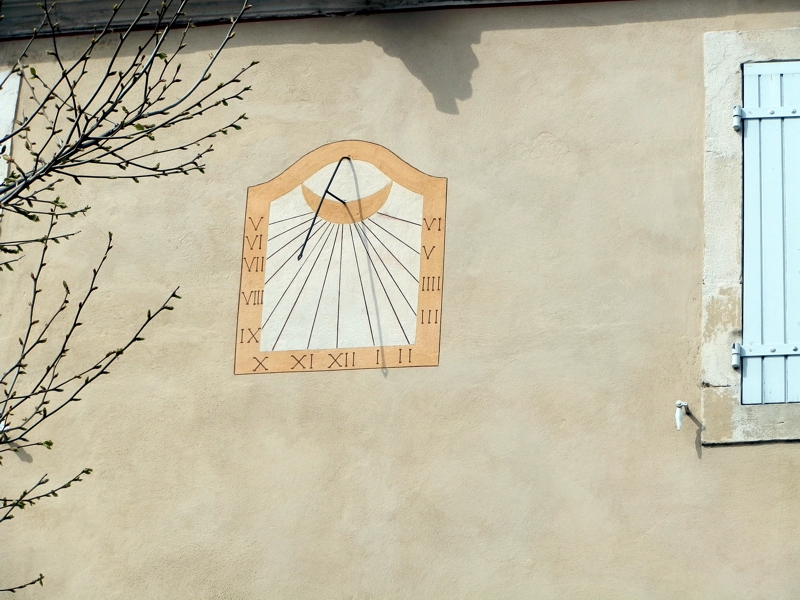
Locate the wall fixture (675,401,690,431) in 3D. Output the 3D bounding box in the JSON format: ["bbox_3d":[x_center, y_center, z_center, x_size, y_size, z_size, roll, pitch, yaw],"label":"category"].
[{"bbox_3d":[1.013,0.427,11.600,0.045,0.121,0.079,-2,-30,10],"label":"wall fixture"}]

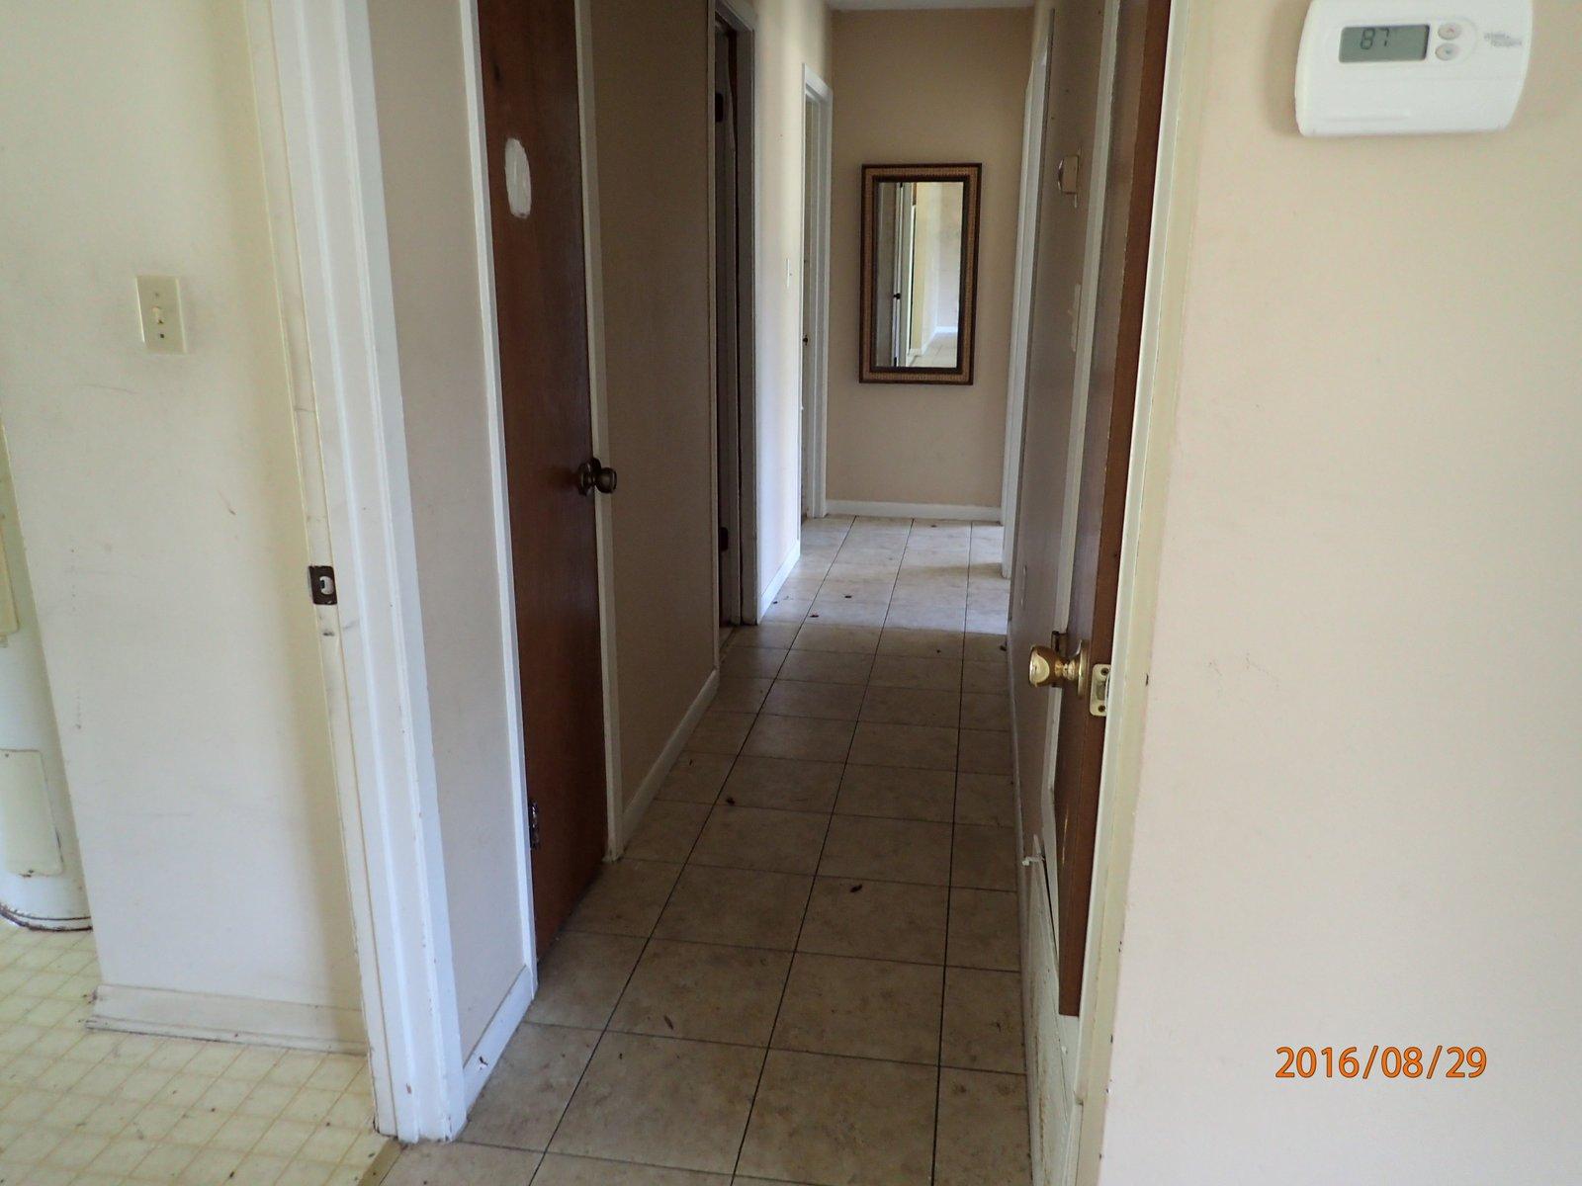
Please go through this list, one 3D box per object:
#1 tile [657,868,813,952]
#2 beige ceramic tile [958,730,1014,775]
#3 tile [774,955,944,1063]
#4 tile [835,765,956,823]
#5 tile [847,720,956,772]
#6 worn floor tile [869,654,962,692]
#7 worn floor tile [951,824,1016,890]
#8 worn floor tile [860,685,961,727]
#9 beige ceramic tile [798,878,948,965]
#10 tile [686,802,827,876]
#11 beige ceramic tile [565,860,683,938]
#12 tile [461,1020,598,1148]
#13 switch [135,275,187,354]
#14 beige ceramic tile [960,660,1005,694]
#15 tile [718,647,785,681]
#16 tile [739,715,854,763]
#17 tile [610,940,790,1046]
[{"bbox_3d":[-0.117,0.690,2.510,0.303,0.010,0.300,3,17,9],"label":"tile"},{"bbox_3d":[0.559,0.459,3.294,0.147,0.010,0.299,3,17,9],"label":"beige ceramic tile"},{"bbox_3d":[0.137,0.796,2.191,0.305,0.010,0.299,3,17,9],"label":"tile"},{"bbox_3d":[0.284,0.536,3.046,0.305,0.010,0.299,3,17,9],"label":"tile"},{"bbox_3d":[0.331,0.446,3.319,0.303,0.010,0.300,3,17,9],"label":"tile"},{"bbox_3d":[0.431,0.276,3.900,0.305,0.010,0.299,3,17,9],"label":"worn floor tile"},{"bbox_3d":[0.461,0.634,2.725,0.145,0.010,0.299,3,17,9],"label":"worn floor tile"},{"bbox_3d":[0.382,0.363,3.615,0.305,0.010,0.299,3,17,9],"label":"worn floor tile"},{"bbox_3d":[0.186,0.709,2.476,0.305,0.010,0.299,3,17,9],"label":"beige ceramic tile"},{"bbox_3d":[-0.069,0.604,2.795,0.303,0.010,0.300,3,17,9],"label":"tile"},{"bbox_3d":[-0.365,0.679,2.549,0.193,0.010,0.300,3,17,9],"label":"beige ceramic tile"},{"bbox_3d":[-0.450,0.853,1.986,0.161,0.010,0.299,3,17,9],"label":"tile"},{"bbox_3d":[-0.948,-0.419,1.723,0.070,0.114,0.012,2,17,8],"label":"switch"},{"bbox_3d":[0.653,0.285,3.854,0.147,0.010,0.300,3,17,9],"label":"beige ceramic tile"},{"bbox_3d":[-0.135,0.248,3.990,0.220,0.010,0.299,3,17,9],"label":"tile"},{"bbox_3d":[0.029,0.434,3.378,0.305,0.010,0.299,3,17,9],"label":"tile"},{"bbox_3d":[-0.167,0.778,2.235,0.304,0.010,0.299,3,17,9],"label":"tile"}]

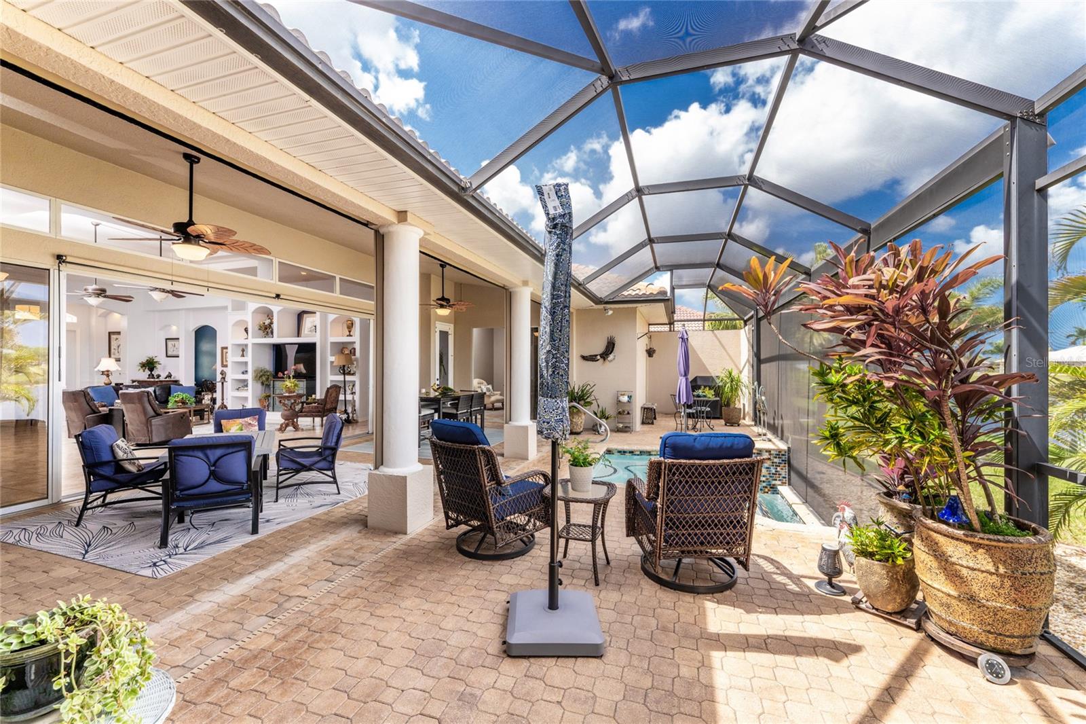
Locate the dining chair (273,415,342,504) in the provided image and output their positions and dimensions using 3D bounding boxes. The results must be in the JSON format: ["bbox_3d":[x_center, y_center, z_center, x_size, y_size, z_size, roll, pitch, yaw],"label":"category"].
[{"bbox_3d":[-2.619,1.040,4.841,0.723,0.851,0.673,0,0,-26],"label":"dining chair"}]

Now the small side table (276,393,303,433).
[{"bbox_3d":[-5.526,1.093,9.202,0.550,0.770,0.550,0,0,18],"label":"small side table"}]

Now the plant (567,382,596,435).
[{"bbox_3d":[0.735,0.948,9.003,0.750,1.130,0.720,0,0,18],"label":"plant"}]

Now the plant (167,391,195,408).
[{"bbox_3d":[-8.828,0.910,10.300,0.520,0.400,0.540,0,-1,18],"label":"plant"}]

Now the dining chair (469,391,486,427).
[{"bbox_3d":[-1.528,1.043,8.503,0.530,0.900,0.500,0,0,18],"label":"dining chair"}]

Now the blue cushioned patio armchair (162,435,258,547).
[{"bbox_3d":[-2.839,1.035,3.673,0.673,0.851,0.723,0,0,-27],"label":"blue cushioned patio armchair"}]

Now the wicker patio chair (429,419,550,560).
[{"bbox_3d":[-0.403,0.961,3.371,0.680,1.000,0.820,0,-1,41],"label":"wicker patio chair"}]

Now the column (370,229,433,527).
[{"bbox_3d":[-1.276,0.125,3.843,0.405,2.680,0.405,0,-1,18],"label":"column"}]

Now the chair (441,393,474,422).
[{"bbox_3d":[-1.688,1.052,7.986,0.550,0.900,0.500,0,-1,18],"label":"chair"}]

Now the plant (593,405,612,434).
[{"bbox_3d":[1.283,1.201,9.052,0.420,0.620,0.400,0,0,18],"label":"plant"}]

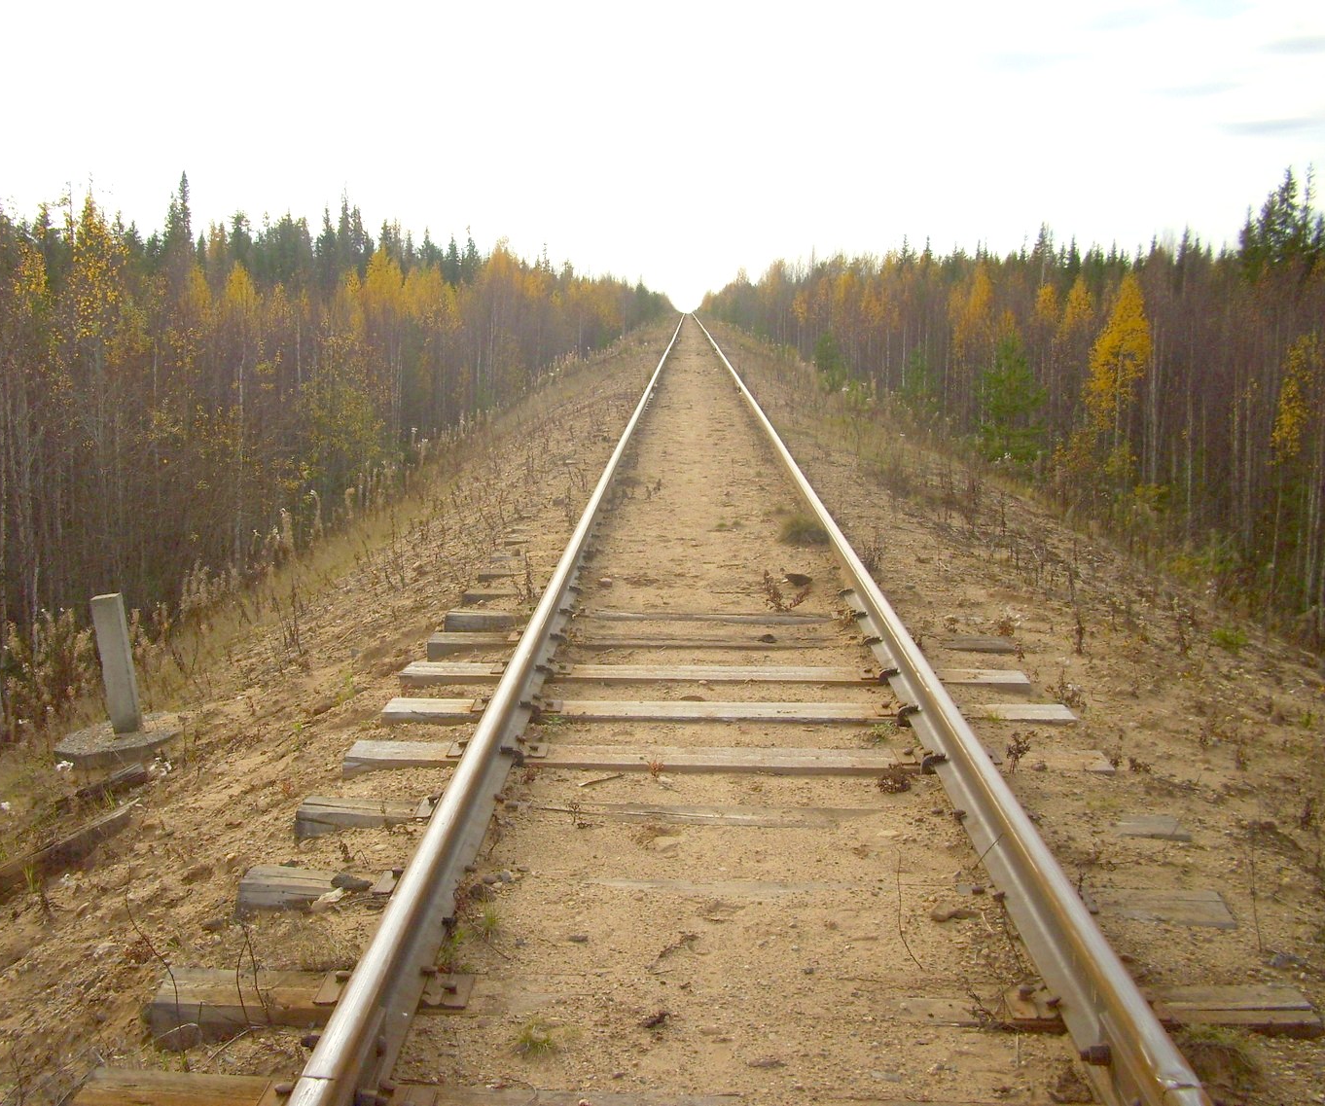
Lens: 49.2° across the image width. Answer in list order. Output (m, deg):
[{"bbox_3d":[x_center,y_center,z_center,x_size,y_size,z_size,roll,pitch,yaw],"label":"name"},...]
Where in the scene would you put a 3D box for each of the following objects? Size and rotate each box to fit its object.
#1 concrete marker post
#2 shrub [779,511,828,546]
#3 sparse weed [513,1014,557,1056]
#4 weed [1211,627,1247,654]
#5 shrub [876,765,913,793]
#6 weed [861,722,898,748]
[{"bbox_3d":[-2.812,0.568,7.475,0.132,0.716,0.110,-5,12,-6],"label":"concrete marker post"},{"bbox_3d":[0.911,-0.155,9.281,0.310,0.195,0.270,1,10,1],"label":"shrub"},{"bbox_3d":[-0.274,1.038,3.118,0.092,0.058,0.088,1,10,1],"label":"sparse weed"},{"bbox_3d":[3.233,0.496,8.247,0.175,0.130,0.160,1,10,1],"label":"weed"},{"bbox_3d":[0.785,0.763,4.896,0.115,0.075,0.100,1,10,1],"label":"shrub"},{"bbox_3d":[0.809,0.679,5.385,0.130,0.070,0.110,1,10,1],"label":"weed"}]

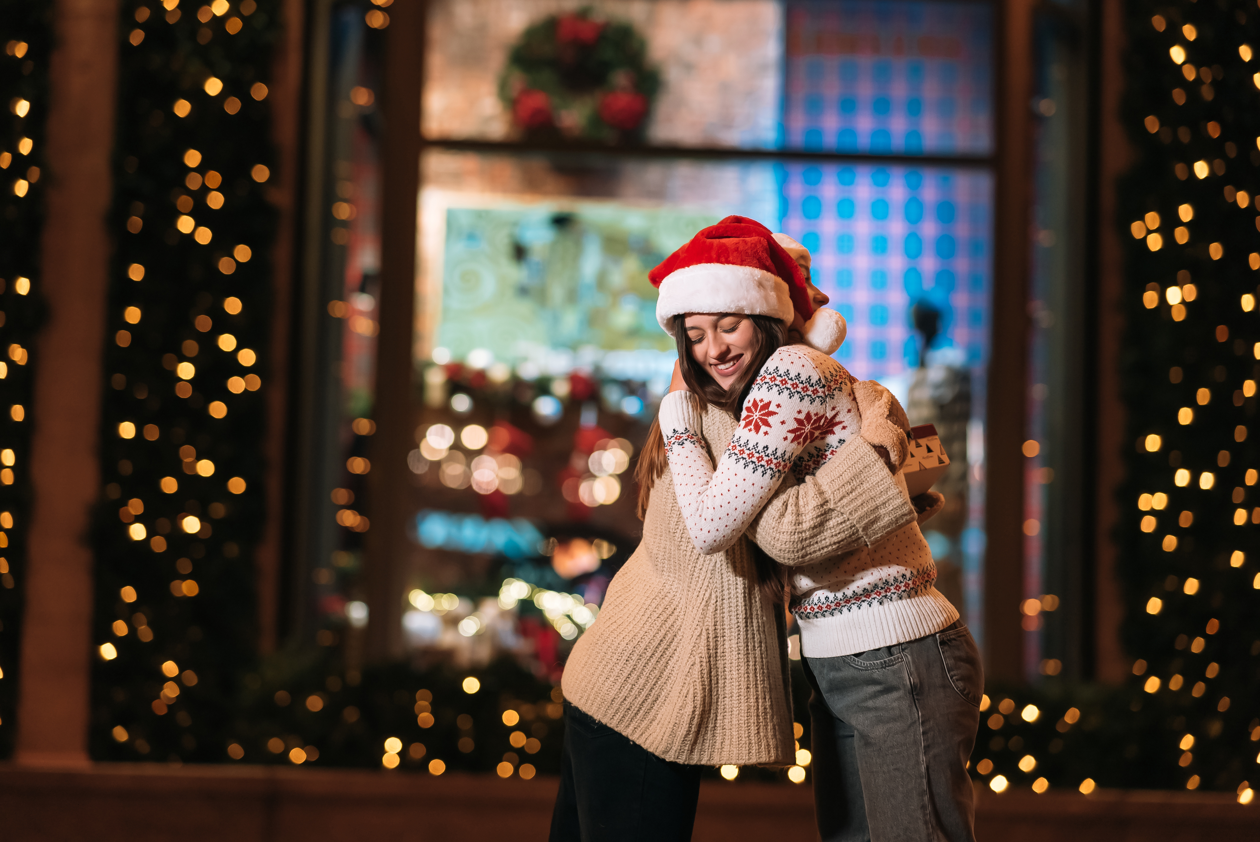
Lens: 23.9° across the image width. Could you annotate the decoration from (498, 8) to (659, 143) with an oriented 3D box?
[{"bbox_3d":[-0.235,-1.570,13.800,0.710,0.700,0.180,2,-6,-4],"label":"decoration"}]

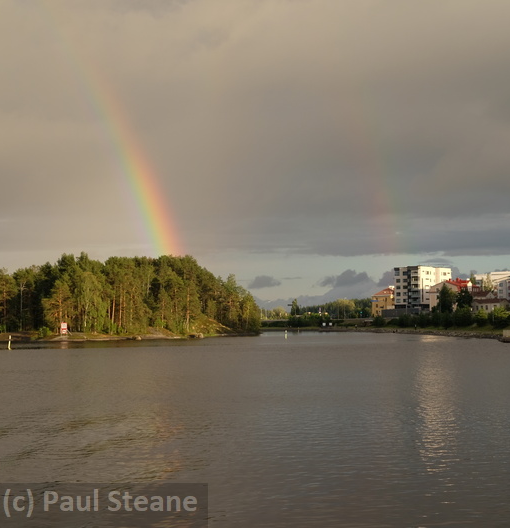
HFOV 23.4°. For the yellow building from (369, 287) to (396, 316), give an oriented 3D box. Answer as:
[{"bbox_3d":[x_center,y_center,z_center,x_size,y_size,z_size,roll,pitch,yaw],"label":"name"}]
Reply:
[{"bbox_3d":[61.971,17.808,585.000,11.500,14.000,10.500,-2,-3,35],"label":"yellow building"}]

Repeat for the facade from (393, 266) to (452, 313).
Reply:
[{"bbox_3d":[75.640,11.312,553.000,13.000,19.600,28.000,-2,-3,35],"label":"facade"}]

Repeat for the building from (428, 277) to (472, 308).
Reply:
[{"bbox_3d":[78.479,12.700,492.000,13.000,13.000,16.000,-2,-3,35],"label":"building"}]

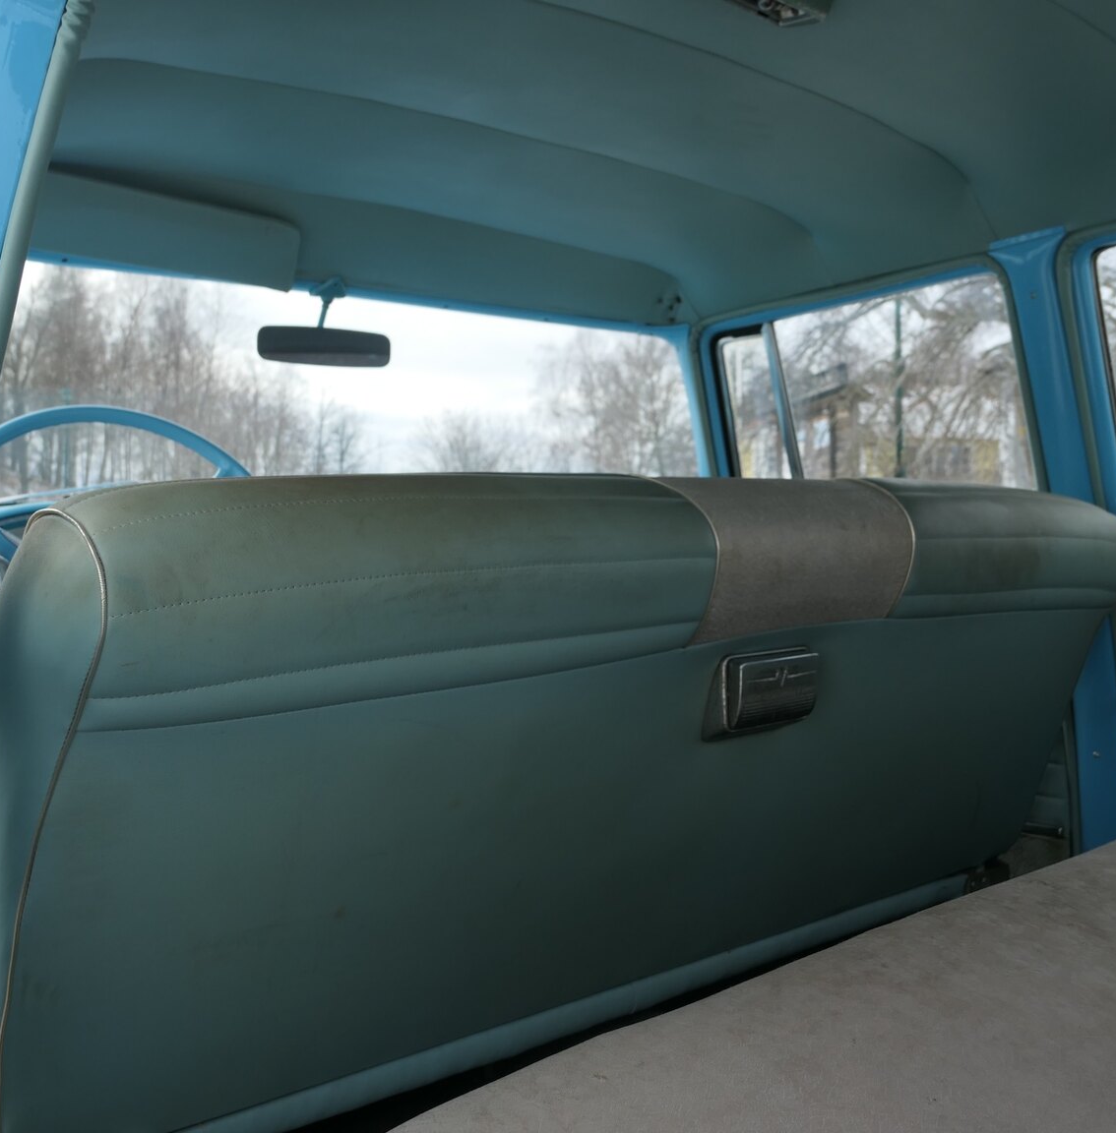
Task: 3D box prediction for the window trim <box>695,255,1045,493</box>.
[{"bbox_3d":[0.461,-0.236,1.766,0.050,0.340,0.575,-20,13,-40],"label":"window trim"}]

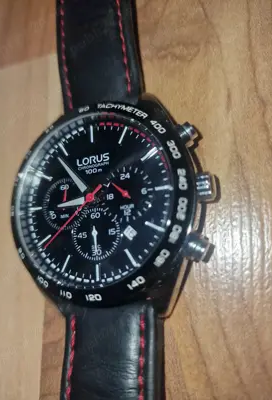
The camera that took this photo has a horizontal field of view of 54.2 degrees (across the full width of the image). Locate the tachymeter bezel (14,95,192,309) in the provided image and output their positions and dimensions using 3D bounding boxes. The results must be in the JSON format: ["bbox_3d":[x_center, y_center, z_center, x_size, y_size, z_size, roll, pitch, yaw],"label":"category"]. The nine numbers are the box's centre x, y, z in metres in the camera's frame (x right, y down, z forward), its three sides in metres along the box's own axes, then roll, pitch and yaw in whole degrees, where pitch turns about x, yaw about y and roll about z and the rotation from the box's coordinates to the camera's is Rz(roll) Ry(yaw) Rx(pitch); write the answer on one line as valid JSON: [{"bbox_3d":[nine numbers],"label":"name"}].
[{"bbox_3d":[-0.010,-0.001,0.055,0.043,0.003,0.043,-9,77,20],"label":"tachymeter bezel"}]

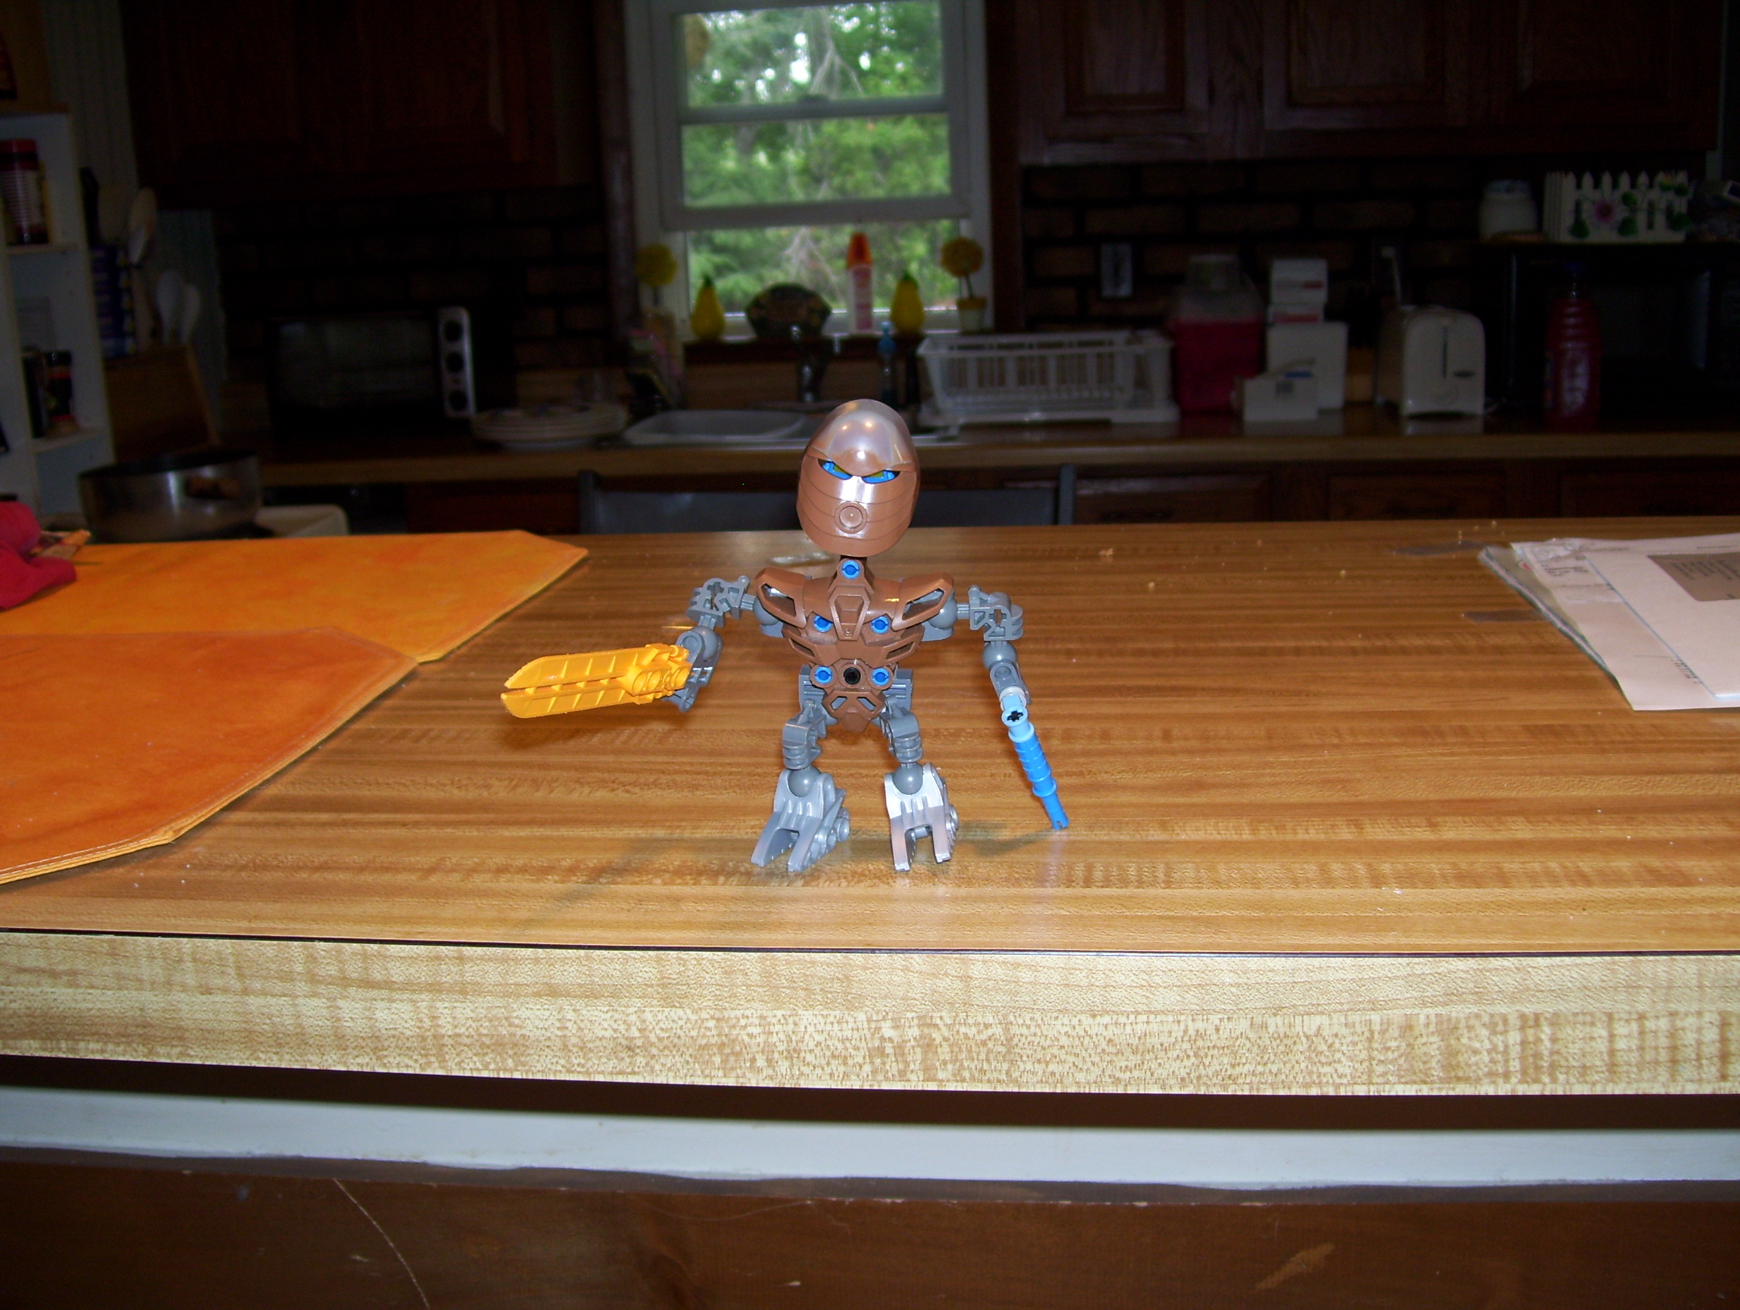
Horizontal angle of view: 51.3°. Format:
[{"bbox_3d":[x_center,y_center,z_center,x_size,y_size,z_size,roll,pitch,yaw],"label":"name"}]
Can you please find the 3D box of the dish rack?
[{"bbox_3d":[0.324,-0.509,3.264,0.445,0.140,0.340,0,14,8],"label":"dish rack"}]

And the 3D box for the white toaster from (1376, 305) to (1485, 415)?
[{"bbox_3d":[0.980,-0.522,3.154,0.143,0.176,0.268,0,14,8],"label":"white toaster"}]

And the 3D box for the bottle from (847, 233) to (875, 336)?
[{"bbox_3d":[-0.018,-0.726,3.534,0.053,0.198,0.042,0,14,8],"label":"bottle"}]

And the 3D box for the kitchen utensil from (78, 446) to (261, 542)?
[{"bbox_3d":[-0.947,-0.218,2.447,0.270,0.105,0.237,9,18,39],"label":"kitchen utensil"}]

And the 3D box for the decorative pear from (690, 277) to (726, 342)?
[{"bbox_3d":[-0.321,-0.678,3.546,0.069,0.128,0.069,0,14,8],"label":"decorative pear"}]

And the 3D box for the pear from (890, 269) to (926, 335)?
[{"bbox_3d":[0.073,-0.678,3.493,0.069,0.128,0.069,0,14,8],"label":"pear"}]

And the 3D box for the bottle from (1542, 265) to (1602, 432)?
[{"bbox_3d":[1.107,-0.491,2.852,0.094,0.266,0.085,0,14,8],"label":"bottle"}]

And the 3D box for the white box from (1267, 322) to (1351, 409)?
[{"bbox_3d":[0.841,-0.560,3.504,0.147,0.162,0.130,0,14,7],"label":"white box"}]

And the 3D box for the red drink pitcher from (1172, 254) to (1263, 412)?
[{"bbox_3d":[0.680,-0.631,3.532,0.172,0.298,0.172,0,14,7],"label":"red drink pitcher"}]

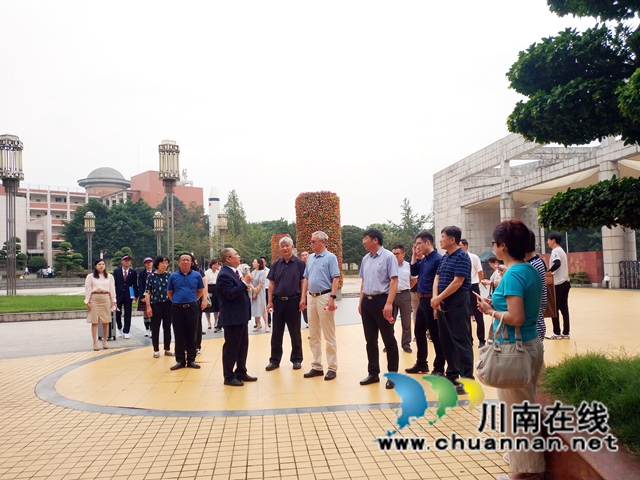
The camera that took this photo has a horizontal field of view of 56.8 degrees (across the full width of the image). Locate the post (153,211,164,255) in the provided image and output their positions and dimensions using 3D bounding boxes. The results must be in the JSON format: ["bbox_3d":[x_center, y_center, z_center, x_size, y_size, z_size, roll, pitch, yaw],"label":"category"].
[{"bbox_3d":[-16.521,0.286,60.855,1.000,6.500,1.000,-1,-3,-15],"label":"post"}]

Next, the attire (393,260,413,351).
[{"bbox_3d":[1.267,1.019,9.200,0.480,1.390,0.290,-4,-4,45],"label":"attire"}]

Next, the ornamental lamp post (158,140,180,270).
[{"bbox_3d":[-9.504,-1.529,37.784,1.250,9.700,1.250,-1,-3,-14],"label":"ornamental lamp post"}]

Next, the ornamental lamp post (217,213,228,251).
[{"bbox_3d":[-10.261,0.210,62.855,1.000,6.500,1.000,-1,-3,-9],"label":"ornamental lamp post"}]

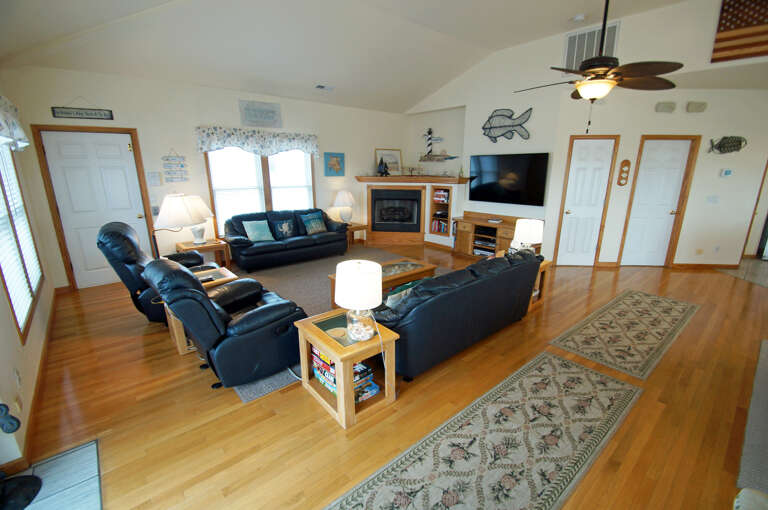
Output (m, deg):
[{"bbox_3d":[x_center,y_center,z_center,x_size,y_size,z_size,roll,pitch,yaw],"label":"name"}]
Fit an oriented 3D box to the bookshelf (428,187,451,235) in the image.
[{"bbox_3d":[1.306,-0.953,6.945,0.260,1.040,0.600,-11,18,-37],"label":"bookshelf"}]

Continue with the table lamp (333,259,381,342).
[{"bbox_3d":[-0.149,0.288,2.016,0.300,0.490,0.300,0,14,0],"label":"table lamp"}]

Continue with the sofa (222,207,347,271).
[{"bbox_3d":[-1.698,-0.347,5.836,1.980,0.860,0.920,-11,17,-38],"label":"sofa"}]

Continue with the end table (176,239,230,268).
[{"bbox_3d":[-2.774,0.056,4.925,0.580,0.470,0.470,-11,18,-37],"label":"end table"}]

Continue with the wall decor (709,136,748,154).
[{"bbox_3d":[5.296,-1.689,4.922,0.560,0.270,0.050,0,14,0],"label":"wall decor"}]

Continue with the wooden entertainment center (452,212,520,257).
[{"bbox_3d":[1.964,-0.332,5.972,0.410,0.790,1.500,-11,17,-37],"label":"wooden entertainment center"}]

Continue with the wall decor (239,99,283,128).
[{"bbox_3d":[-2.068,-2.364,5.398,0.690,0.400,0.030,-11,17,-37],"label":"wall decor"}]

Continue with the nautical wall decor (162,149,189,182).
[{"bbox_3d":[-3.129,-1.343,4.796,0.310,0.470,0.025,-11,17,-37],"label":"nautical wall decor"}]

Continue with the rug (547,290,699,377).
[{"bbox_3d":[2.653,0.704,3.371,2.330,0.010,0.685,-11,18,-37],"label":"rug"}]

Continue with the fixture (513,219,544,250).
[{"bbox_3d":[1.705,-0.170,3.825,0.320,0.480,0.320,-11,18,-37],"label":"fixture"}]

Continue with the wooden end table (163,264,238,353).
[{"bbox_3d":[-1.731,0.498,3.066,0.490,0.520,0.600,13,19,43],"label":"wooden end table"}]

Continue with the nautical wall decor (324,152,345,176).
[{"bbox_3d":[-1.034,-1.898,6.704,0.485,0.465,0.035,-11,17,-38],"label":"nautical wall decor"}]

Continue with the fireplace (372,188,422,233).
[{"bbox_3d":[0.273,-1.001,7.145,1.080,0.930,0.320,1,14,4],"label":"fireplace"}]

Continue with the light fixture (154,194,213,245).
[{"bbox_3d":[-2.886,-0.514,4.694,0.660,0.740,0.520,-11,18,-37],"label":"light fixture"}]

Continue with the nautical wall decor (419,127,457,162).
[{"bbox_3d":[1.168,-2.449,7.105,0.120,0.700,1.050,-11,17,-38],"label":"nautical wall decor"}]

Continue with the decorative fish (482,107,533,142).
[{"bbox_3d":[2.132,-2.285,5.626,0.050,0.550,0.930,-11,18,-37],"label":"decorative fish"}]

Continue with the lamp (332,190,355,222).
[{"bbox_3d":[-0.824,-1.007,6.633,0.420,0.680,0.420,0,14,0],"label":"lamp"}]

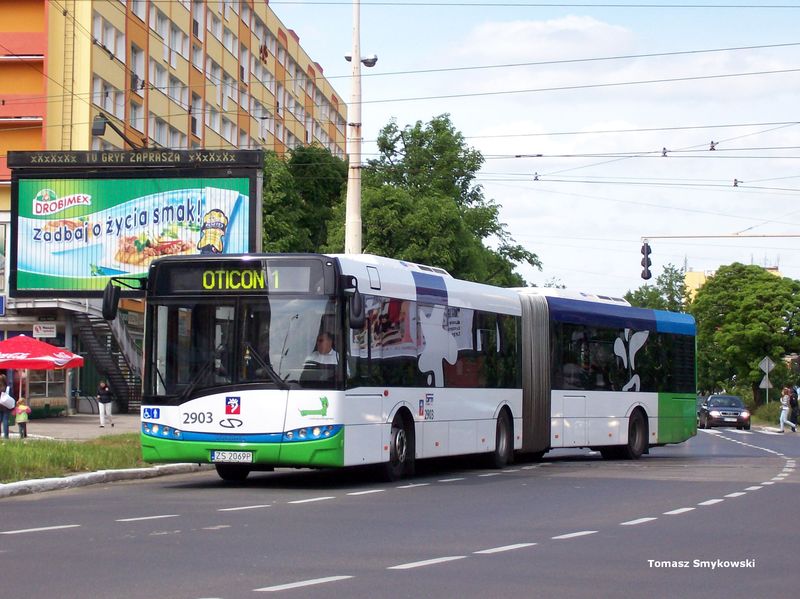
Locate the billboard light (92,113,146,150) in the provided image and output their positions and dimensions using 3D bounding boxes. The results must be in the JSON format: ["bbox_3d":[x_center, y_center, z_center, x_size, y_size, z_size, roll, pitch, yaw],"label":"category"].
[{"bbox_3d":[-5.843,-3.456,41.336,0.350,0.550,2.500,0,-3,9],"label":"billboard light"}]

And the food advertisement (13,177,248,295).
[{"bbox_3d":[-5.672,-1.375,42.565,5.040,2.380,0.100,0,-3,9],"label":"food advertisement"}]

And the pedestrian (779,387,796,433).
[{"bbox_3d":[14.791,4.216,76.500,0.650,1.690,0.500,1,-3,-6],"label":"pedestrian"}]

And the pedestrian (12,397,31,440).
[{"bbox_3d":[-9.744,3.064,51.800,0.460,1.040,0.340,0,-3,3],"label":"pedestrian"}]

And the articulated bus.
[{"bbox_3d":[0.927,1.213,32.179,3.200,2.920,18.000,-1,-3,22],"label":"articulated bus"}]

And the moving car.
[{"bbox_3d":[13.594,4.682,84.035,1.730,1.450,4.200,0,-3,4],"label":"moving car"}]

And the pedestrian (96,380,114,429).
[{"bbox_3d":[-10.387,3.686,70.800,0.550,1.680,0.450,0,-3,14],"label":"pedestrian"}]

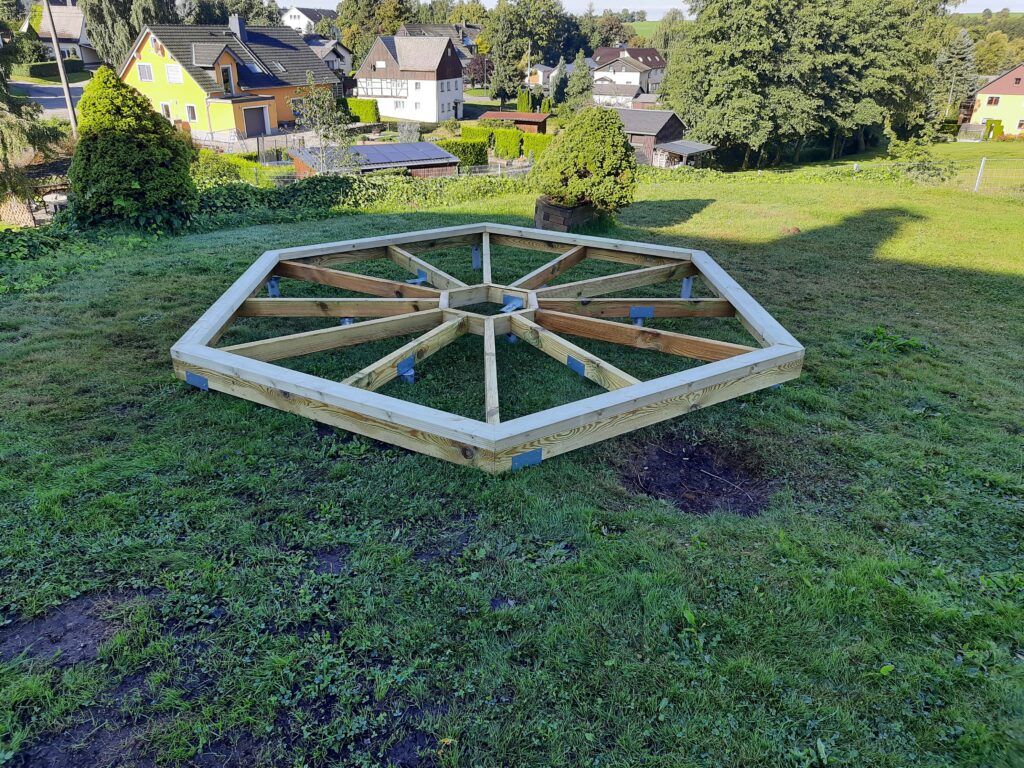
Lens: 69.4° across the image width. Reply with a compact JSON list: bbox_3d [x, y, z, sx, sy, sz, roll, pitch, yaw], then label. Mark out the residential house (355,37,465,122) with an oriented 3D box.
[{"bbox_3d":[-12.963,-39.299,94.948,10.700,9.600,8.000,9,27,17],"label":"residential house"}]

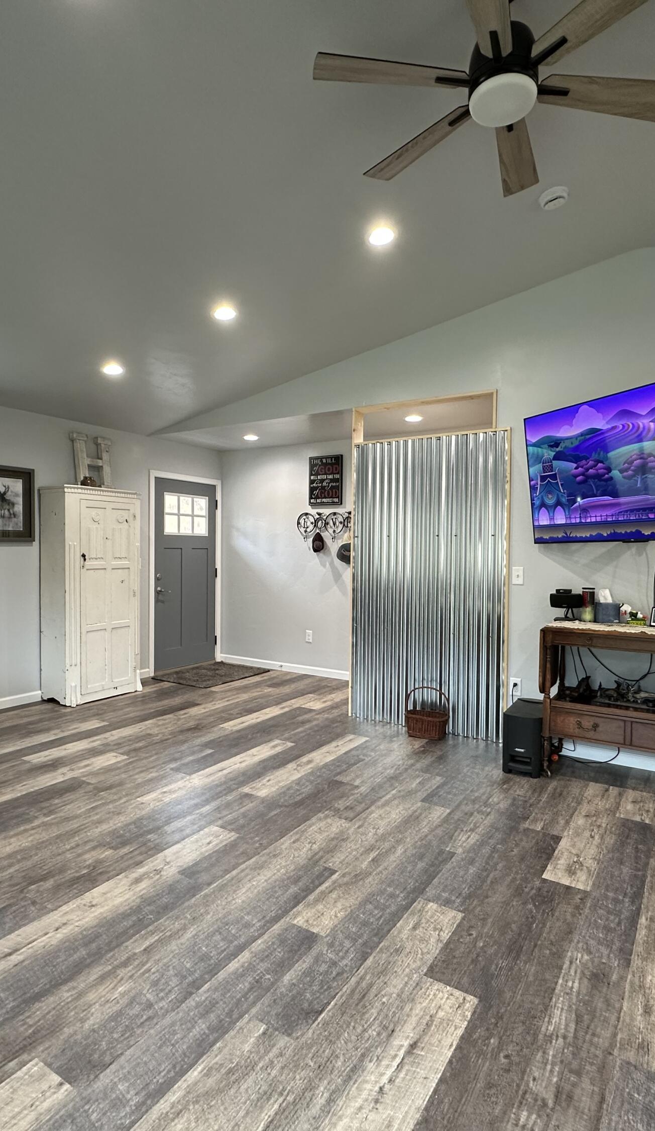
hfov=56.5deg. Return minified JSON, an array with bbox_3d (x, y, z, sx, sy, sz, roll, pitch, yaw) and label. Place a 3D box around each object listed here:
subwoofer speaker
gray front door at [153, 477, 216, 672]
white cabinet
[{"bbox_3d":[1.249,1.063,3.766,0.210,0.352,0.400,2,2,32],"label":"subwoofer speaker"},{"bbox_3d":[-1.544,0.100,6.711,0.050,2.035,0.910,2,2,32],"label":"gray front door"},{"bbox_3d":[-2.091,0.247,5.439,0.400,1.826,0.780,2,2,32],"label":"white cabinet"}]

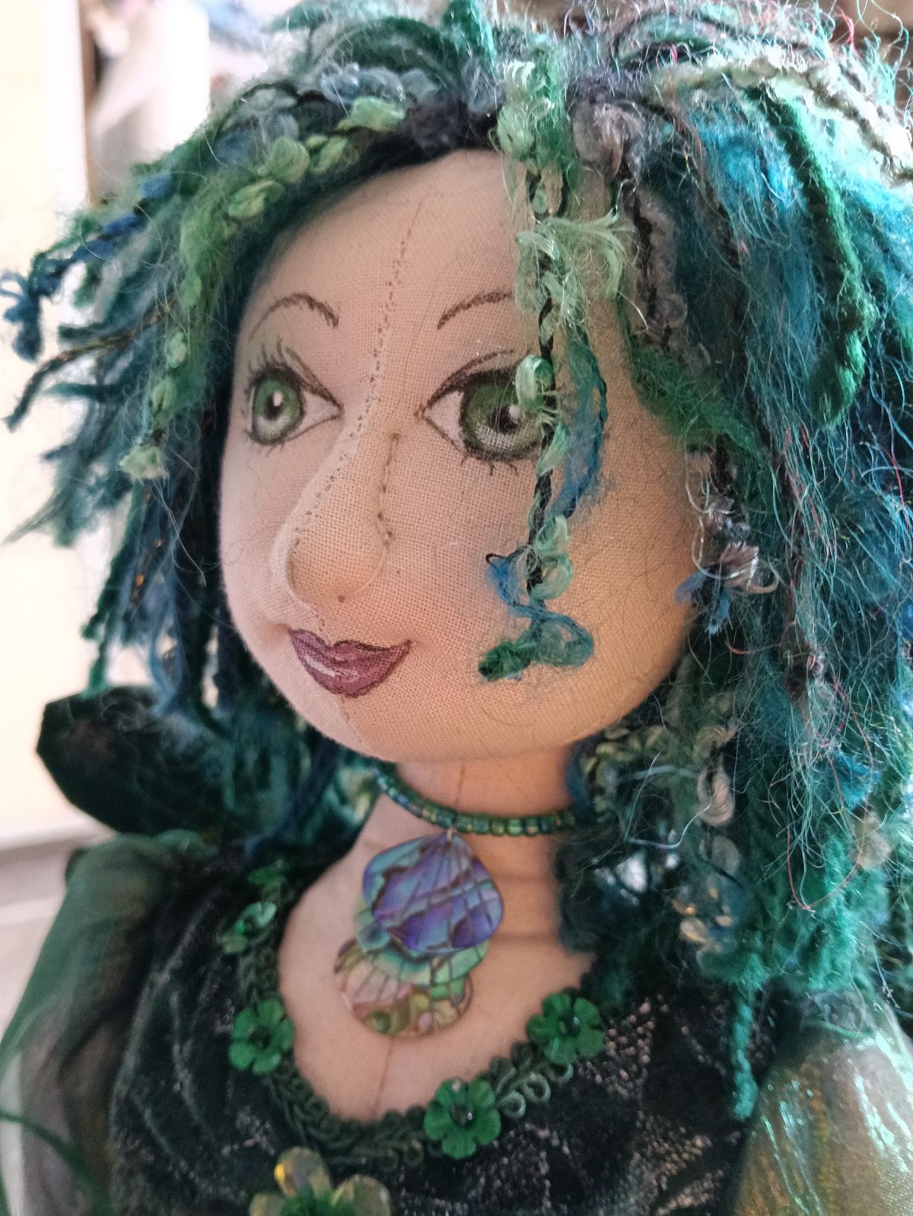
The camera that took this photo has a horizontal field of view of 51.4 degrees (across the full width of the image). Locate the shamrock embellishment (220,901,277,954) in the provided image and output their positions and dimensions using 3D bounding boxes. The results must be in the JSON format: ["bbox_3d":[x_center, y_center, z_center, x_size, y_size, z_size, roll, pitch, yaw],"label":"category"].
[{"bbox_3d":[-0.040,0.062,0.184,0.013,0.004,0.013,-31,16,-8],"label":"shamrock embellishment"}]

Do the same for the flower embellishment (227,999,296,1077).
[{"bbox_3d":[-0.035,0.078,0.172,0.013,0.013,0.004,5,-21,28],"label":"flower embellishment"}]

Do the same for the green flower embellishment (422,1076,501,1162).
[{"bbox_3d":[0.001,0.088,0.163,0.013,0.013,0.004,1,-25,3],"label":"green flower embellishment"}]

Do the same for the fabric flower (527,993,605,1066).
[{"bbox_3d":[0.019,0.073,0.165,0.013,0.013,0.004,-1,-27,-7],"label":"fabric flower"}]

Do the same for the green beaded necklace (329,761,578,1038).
[{"bbox_3d":[0.003,0.053,0.181,0.042,0.045,0.050,4,11,22],"label":"green beaded necklace"}]

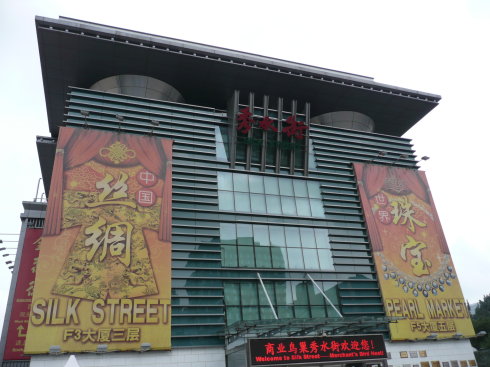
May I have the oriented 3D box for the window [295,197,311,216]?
[{"bbox_3d":[4.548,1.850,31.082,1.225,1.587,0.100,6,-28,-19],"label":"window"}]

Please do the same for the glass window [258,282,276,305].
[{"bbox_3d":[1.507,7.482,26.838,1.225,1.587,0.100,6,-28,-19],"label":"glass window"}]

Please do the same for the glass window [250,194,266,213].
[{"bbox_3d":[0.963,1.466,28.754,1.218,1.659,0.100,5,-28,-19],"label":"glass window"}]

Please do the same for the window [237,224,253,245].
[{"bbox_3d":[-0.017,3.468,27.325,1.198,1.640,0.100,5,-28,-19],"label":"window"}]

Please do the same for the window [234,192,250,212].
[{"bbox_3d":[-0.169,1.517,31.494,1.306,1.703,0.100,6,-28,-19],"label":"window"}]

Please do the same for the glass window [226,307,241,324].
[{"bbox_3d":[-0.764,8.324,24.498,1.176,1.476,0.100,5,-28,-19],"label":"glass window"}]

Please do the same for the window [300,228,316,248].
[{"bbox_3d":[4.884,4.233,30.816,1.261,1.584,0.100,6,-28,-19],"label":"window"}]

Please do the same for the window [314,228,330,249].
[{"bbox_3d":[5.726,4.009,29.297,1.215,1.640,0.100,5,-28,-19],"label":"window"}]

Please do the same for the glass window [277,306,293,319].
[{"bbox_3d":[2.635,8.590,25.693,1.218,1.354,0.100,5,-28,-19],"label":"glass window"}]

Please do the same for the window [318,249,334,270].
[{"bbox_3d":[6.019,5.657,29.639,1.225,1.587,0.100,6,-28,-19],"label":"window"}]

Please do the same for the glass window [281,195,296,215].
[{"bbox_3d":[3.481,1.768,31.556,1.261,1.611,0.100,6,-28,-19],"label":"glass window"}]

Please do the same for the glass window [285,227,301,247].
[{"bbox_3d":[3.557,4.016,29.522,1.225,1.587,0.100,6,-28,-19],"label":"glass window"}]

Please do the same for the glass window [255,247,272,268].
[{"bbox_3d":[1.232,5.061,26.984,1.218,1.679,0.100,5,-28,-19],"label":"glass window"}]

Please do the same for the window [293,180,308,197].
[{"bbox_3d":[4.434,0.436,31.793,1.225,1.587,0.100,6,-28,-19],"label":"window"}]

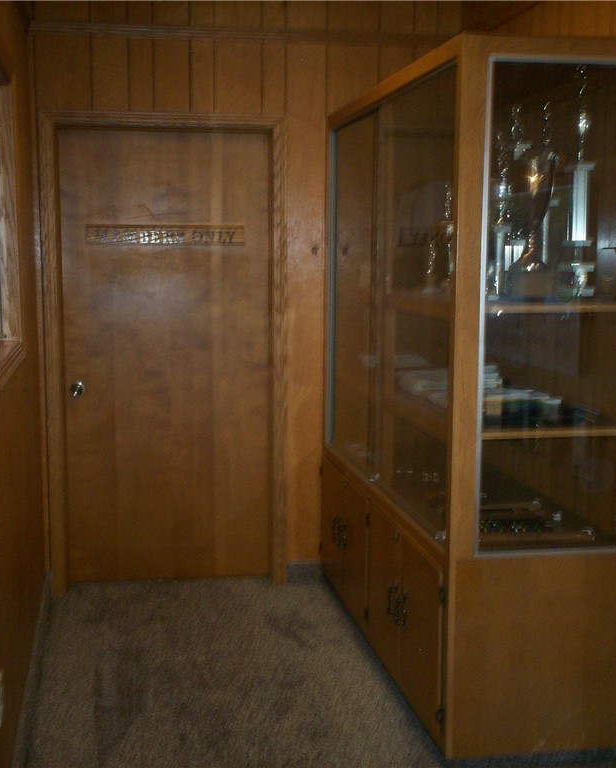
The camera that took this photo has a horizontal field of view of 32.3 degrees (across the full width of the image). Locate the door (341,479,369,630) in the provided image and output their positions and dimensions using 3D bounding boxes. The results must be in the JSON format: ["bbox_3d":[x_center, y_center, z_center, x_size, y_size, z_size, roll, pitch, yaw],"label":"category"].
[{"bbox_3d":[0.194,0.663,4.283,0.020,0.524,0.453,-1,7,-10],"label":"door"}]

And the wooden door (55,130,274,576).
[{"bbox_3d":[-0.622,-0.106,4.769,0.920,2.012,0.045,-1,7,-10],"label":"wooden door"}]

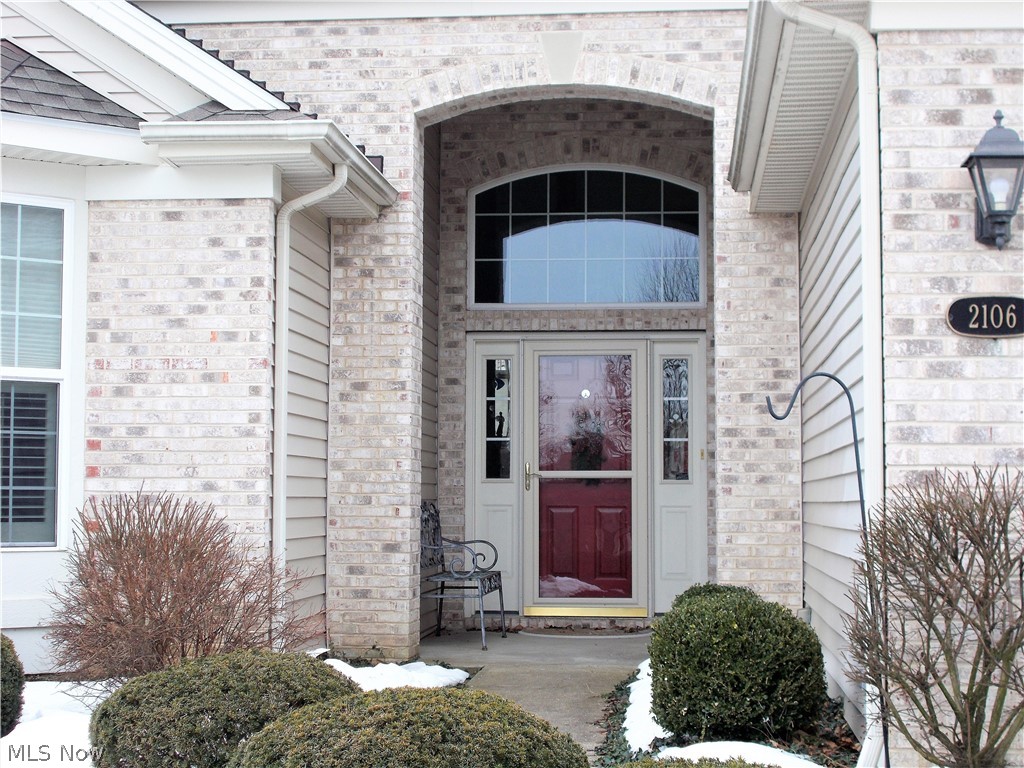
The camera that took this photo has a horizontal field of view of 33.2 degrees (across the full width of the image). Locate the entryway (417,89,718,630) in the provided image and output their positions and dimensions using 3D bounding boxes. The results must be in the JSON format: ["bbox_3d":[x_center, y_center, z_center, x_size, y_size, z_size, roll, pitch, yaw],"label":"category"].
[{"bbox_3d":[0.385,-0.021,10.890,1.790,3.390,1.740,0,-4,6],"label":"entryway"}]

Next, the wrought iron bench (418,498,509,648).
[{"bbox_3d":[-0.365,1.255,11.416,0.540,0.920,1.200,0,-4,6],"label":"wrought iron bench"}]

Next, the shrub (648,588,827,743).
[{"bbox_3d":[0.968,1.179,7.374,0.750,0.600,0.760,0,-4,6],"label":"shrub"}]

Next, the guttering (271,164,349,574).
[{"bbox_3d":[-1.017,0.123,8.673,0.370,2.480,0.090,0,-4,6],"label":"guttering"}]

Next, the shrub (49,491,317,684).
[{"bbox_3d":[-1.511,0.961,7.911,1.270,0.960,1.100,0,-4,6],"label":"shrub"}]

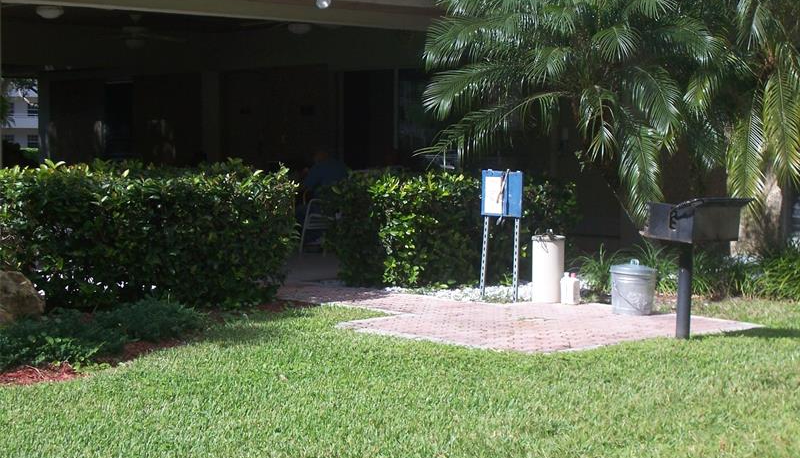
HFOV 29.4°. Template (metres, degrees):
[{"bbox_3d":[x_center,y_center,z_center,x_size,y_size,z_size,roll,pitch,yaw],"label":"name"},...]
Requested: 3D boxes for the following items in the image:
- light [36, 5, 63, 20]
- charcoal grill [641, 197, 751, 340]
[{"bbox_3d":[-4.074,-2.521,17.779,0.320,0.156,0.320,0,4,0],"label":"light"},{"bbox_3d":[2.012,0.267,10.386,0.520,0.956,0.520,3,5,41],"label":"charcoal grill"}]

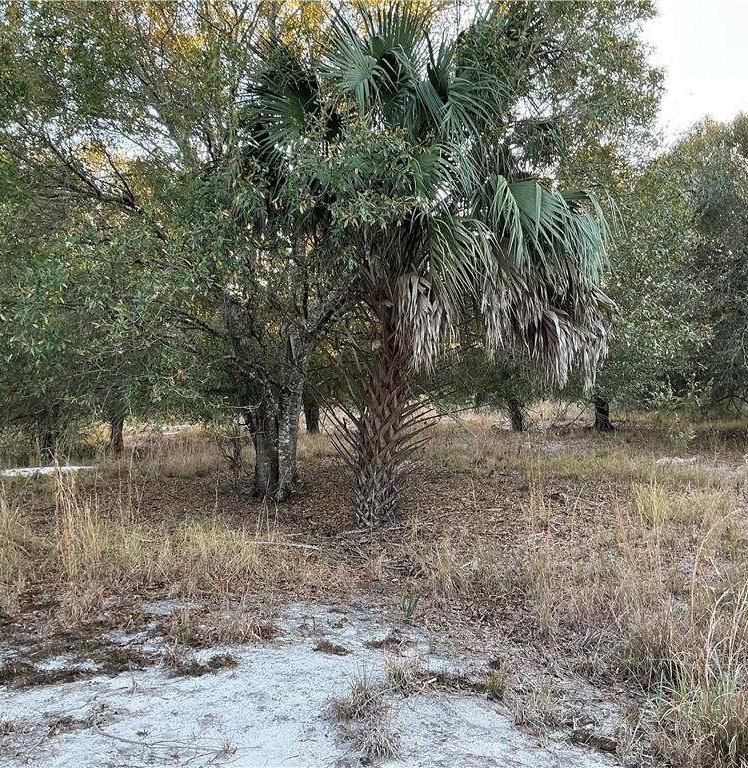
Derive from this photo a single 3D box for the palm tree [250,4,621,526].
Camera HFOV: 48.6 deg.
[{"bbox_3d":[0.621,-1.313,9.100,3.799,5.642,3.500,0,1,0],"label":"palm tree"}]

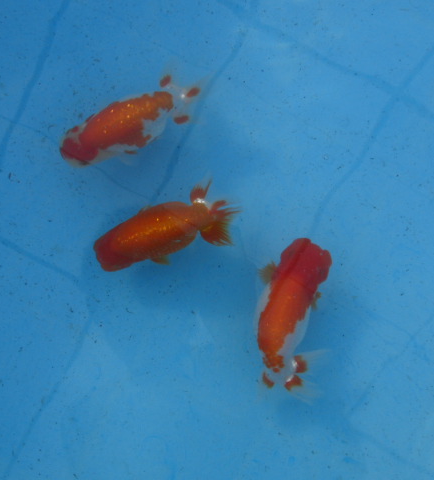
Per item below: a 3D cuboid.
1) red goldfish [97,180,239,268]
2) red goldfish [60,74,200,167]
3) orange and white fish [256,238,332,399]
[{"bbox_3d":[-0.053,-0.009,0.763,0.161,0.060,0.076,-22,72,-7],"label":"red goldfish"},{"bbox_3d":[-0.097,-0.136,0.807,0.175,0.066,0.071,-29,74,-10],"label":"red goldfish"},{"bbox_3d":[0.082,0.082,0.732,0.081,0.066,0.175,12,71,4],"label":"orange and white fish"}]

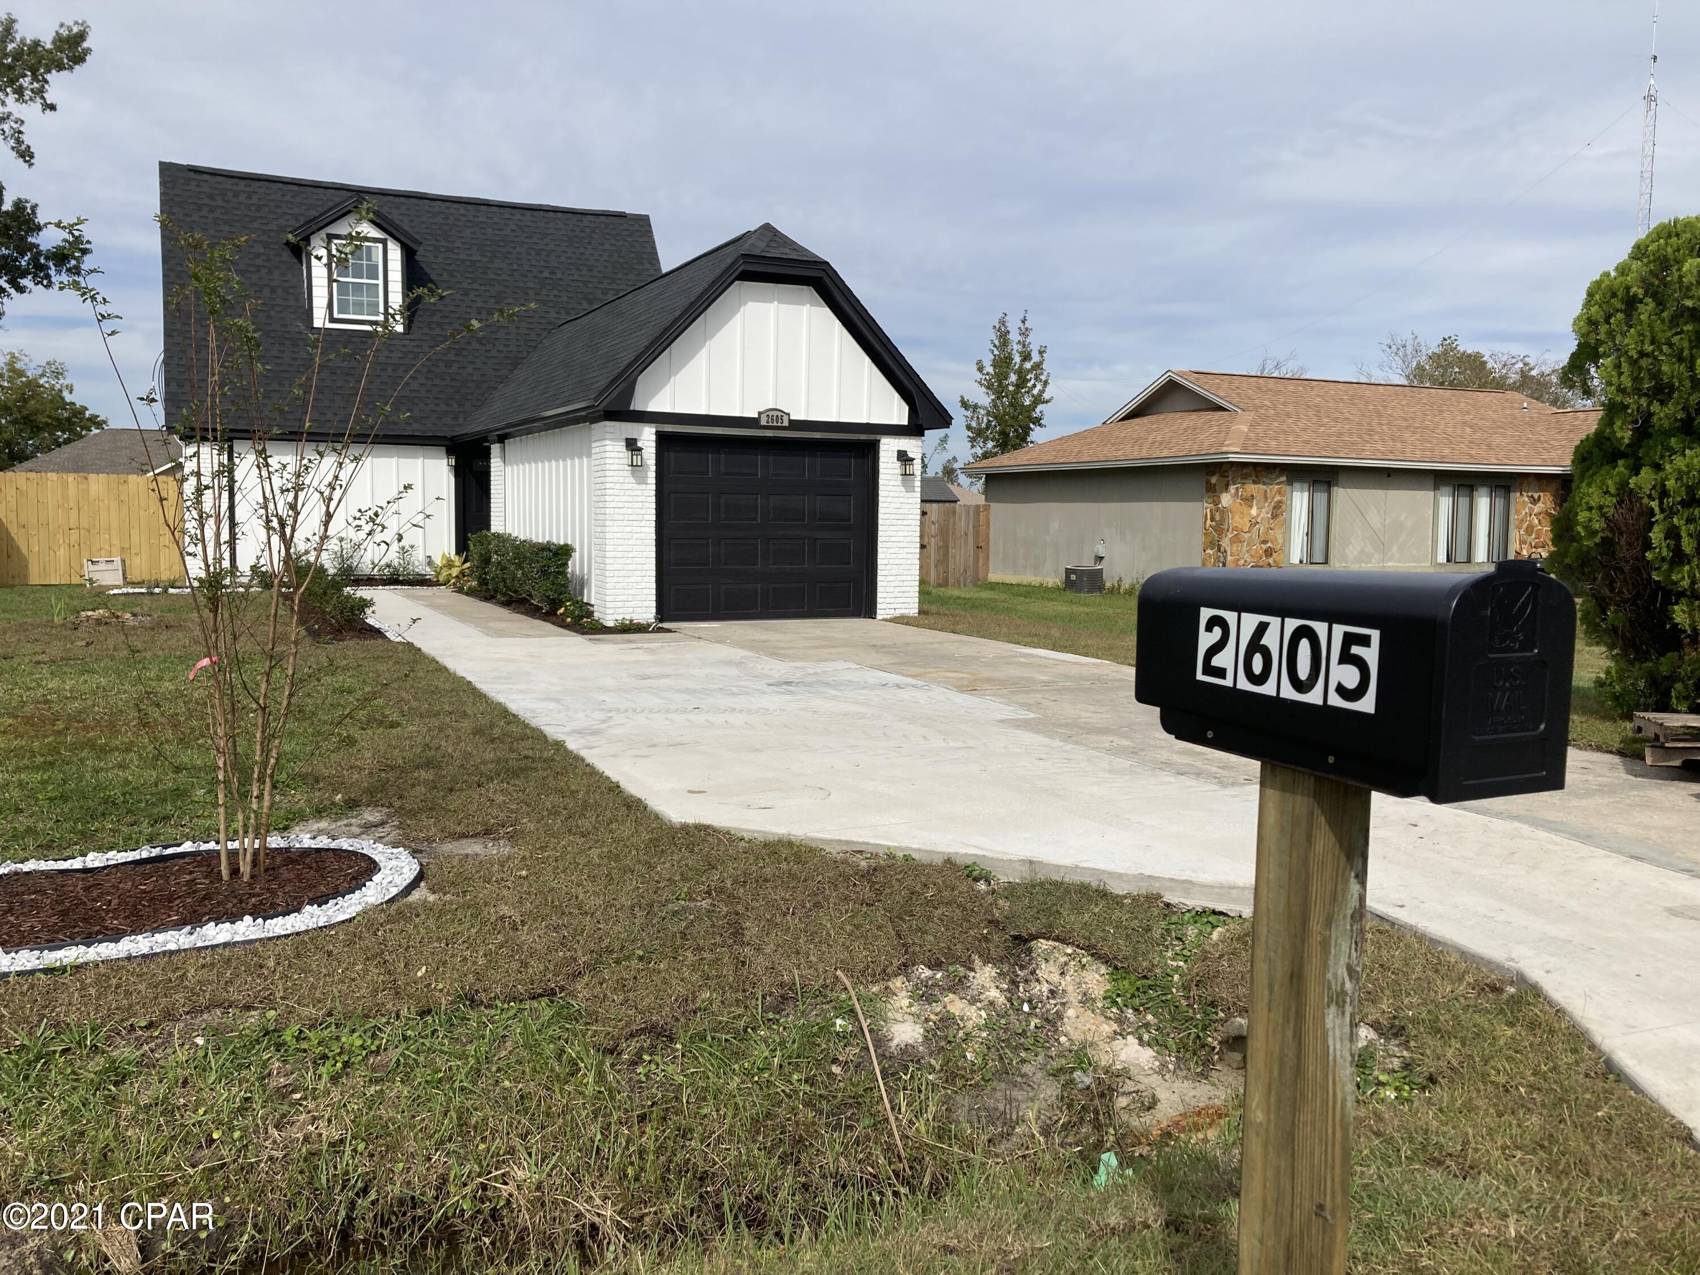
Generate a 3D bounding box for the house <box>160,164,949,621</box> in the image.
[{"bbox_3d":[-6.316,-4.430,22.343,8.670,7.250,17.300,-2,5,-26],"label":"house"}]

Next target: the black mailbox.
[{"bbox_3d":[0.569,0.023,1.629,0.187,0.243,0.490,-2,6,-26],"label":"black mailbox"}]

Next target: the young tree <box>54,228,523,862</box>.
[{"bbox_3d":[-2.096,-0.317,5.204,1.659,2.472,1.550,-1,5,-22],"label":"young tree"}]

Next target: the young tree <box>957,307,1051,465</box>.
[{"bbox_3d":[4.379,-5.691,39.419,2.606,7.265,2.606,1,5,6],"label":"young tree"}]

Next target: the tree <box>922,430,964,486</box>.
[{"bbox_3d":[3.269,-5.213,49.629,1.800,4.534,1.800,1,5,4],"label":"tree"}]

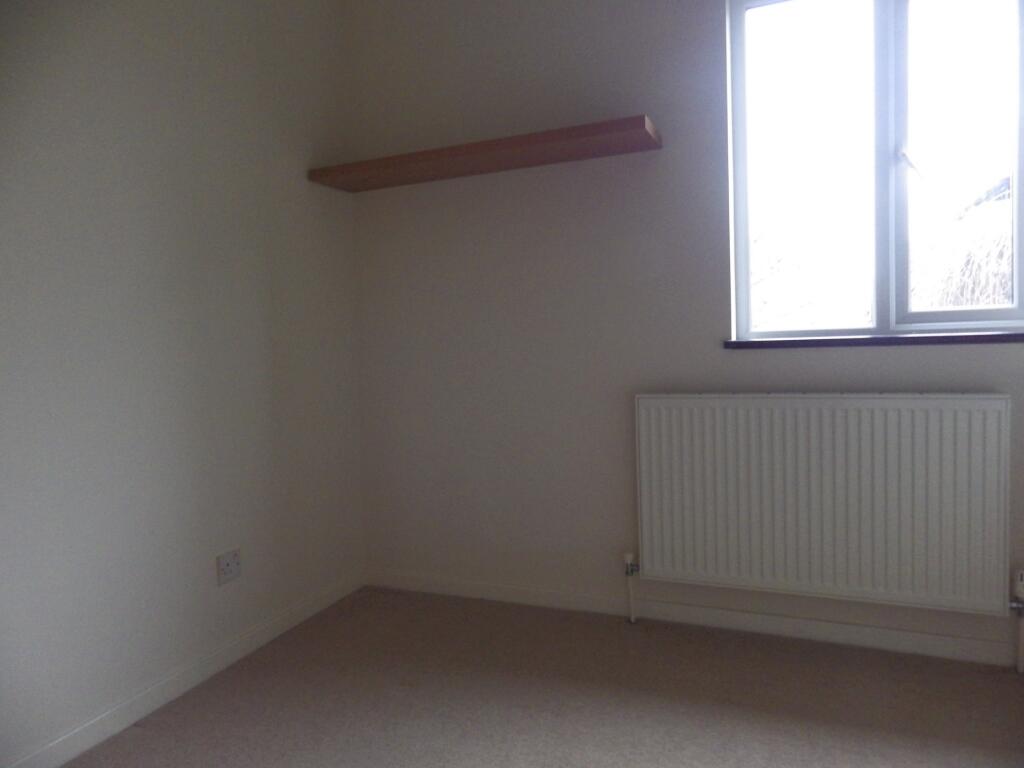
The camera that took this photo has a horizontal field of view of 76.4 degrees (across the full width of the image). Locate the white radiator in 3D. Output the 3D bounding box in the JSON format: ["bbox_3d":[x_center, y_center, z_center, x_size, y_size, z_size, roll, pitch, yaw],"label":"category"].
[{"bbox_3d":[0.882,0.332,1.954,0.988,0.600,0.065,0,3,22],"label":"white radiator"}]

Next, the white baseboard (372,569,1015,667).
[{"bbox_3d":[0.432,0.763,2.208,2.180,0.071,0.017,0,3,22],"label":"white baseboard"}]

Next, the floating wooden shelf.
[{"bbox_3d":[-0.126,-0.762,2.210,1.198,0.039,0.240,0,3,22],"label":"floating wooden shelf"}]

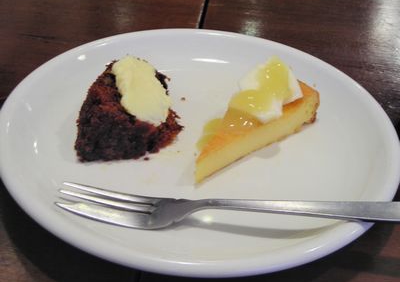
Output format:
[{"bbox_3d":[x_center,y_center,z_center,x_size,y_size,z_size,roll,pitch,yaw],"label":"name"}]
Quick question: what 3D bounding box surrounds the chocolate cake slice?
[{"bbox_3d":[-0.039,-0.021,0.445,0.062,0.043,0.064,3,37,-6],"label":"chocolate cake slice"}]

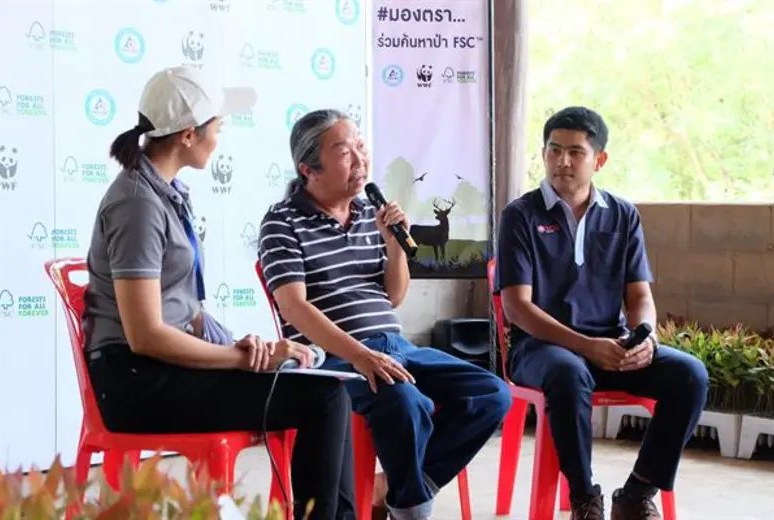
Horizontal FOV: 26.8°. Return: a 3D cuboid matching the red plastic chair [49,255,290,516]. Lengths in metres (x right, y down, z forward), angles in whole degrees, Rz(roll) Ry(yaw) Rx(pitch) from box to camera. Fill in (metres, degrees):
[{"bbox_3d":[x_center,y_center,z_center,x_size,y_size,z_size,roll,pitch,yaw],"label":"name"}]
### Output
[{"bbox_3d":[-0.505,0.381,3.860,0.480,0.790,0.420,0,1,18],"label":"red plastic chair"}]

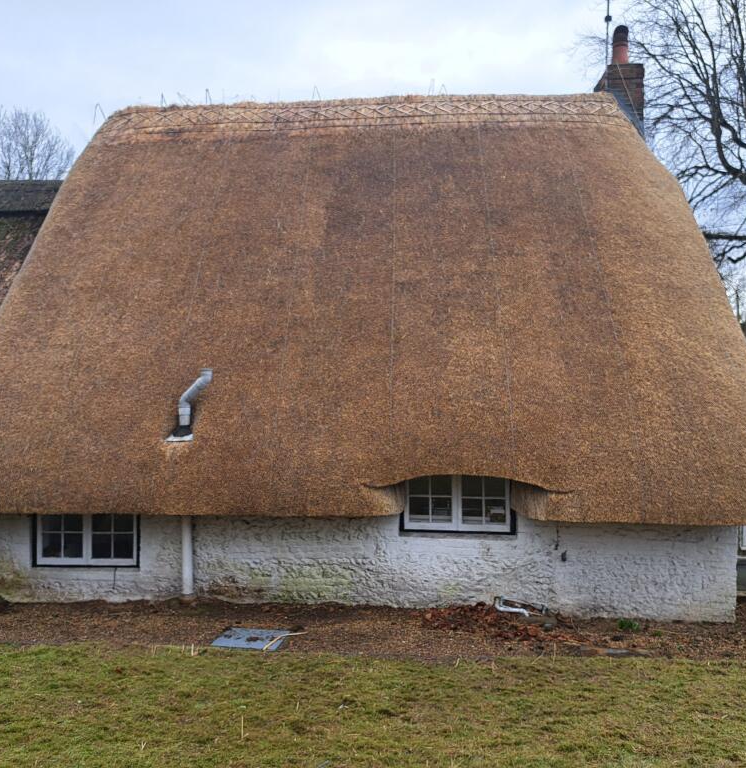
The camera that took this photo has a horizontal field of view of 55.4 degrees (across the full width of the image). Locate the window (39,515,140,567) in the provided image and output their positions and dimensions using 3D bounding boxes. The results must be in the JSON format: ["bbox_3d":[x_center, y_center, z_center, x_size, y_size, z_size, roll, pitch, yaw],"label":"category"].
[{"bbox_3d":[-3.250,1.700,8.080,1.150,0.710,0.090,0,2,4],"label":"window"}]

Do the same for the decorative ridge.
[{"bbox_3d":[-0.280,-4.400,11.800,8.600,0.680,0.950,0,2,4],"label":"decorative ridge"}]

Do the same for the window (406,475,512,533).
[{"bbox_3d":[0.927,1.250,7.785,1.150,0.710,0.090,0,2,4],"label":"window"}]

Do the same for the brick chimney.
[{"bbox_3d":[4.120,-5.050,11.900,0.820,1.930,0.700,0,2,4],"label":"brick chimney"}]

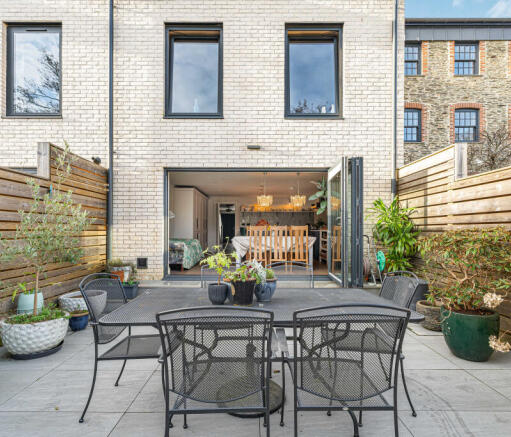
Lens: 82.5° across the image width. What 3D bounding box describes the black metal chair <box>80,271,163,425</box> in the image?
[{"bbox_3d":[-0.815,0.847,2.093,0.630,0.910,0.560,0,-3,0],"label":"black metal chair"}]

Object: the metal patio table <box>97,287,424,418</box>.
[{"bbox_3d":[0.045,0.939,2.018,1.800,0.720,0.950,0,-3,-2],"label":"metal patio table"}]

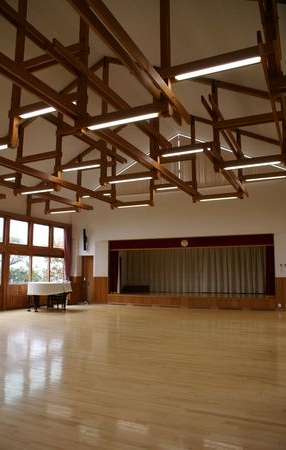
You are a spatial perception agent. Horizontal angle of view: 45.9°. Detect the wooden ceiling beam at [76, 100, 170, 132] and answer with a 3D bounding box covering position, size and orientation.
[{"bbox_3d":[-0.363,-1.608,5.085,1.560,0.155,0.130,-3,-8,23],"label":"wooden ceiling beam"}]

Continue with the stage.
[{"bbox_3d":[2.129,3.204,14.640,6.900,0.450,2.500,-3,-8,23],"label":"stage"}]

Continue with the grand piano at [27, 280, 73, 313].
[{"bbox_3d":[-3.493,2.622,12.398,1.620,1.020,1.480,5,-9,-34],"label":"grand piano"}]

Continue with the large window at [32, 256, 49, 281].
[{"bbox_3d":[-4.206,1.823,13.868,0.090,1.030,1.050,-3,-8,23],"label":"large window"}]

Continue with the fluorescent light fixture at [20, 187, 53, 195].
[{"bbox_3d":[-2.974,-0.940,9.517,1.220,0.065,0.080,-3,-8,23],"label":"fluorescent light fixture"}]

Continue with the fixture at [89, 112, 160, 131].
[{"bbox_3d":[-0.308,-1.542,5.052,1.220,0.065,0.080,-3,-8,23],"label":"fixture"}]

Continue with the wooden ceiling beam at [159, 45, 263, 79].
[{"bbox_3d":[0.929,-2.172,4.595,1.520,0.155,0.130,-3,-8,23],"label":"wooden ceiling beam"}]

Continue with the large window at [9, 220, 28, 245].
[{"bbox_3d":[-4.733,0.293,12.859,0.090,0.930,1.000,-3,-8,23],"label":"large window"}]

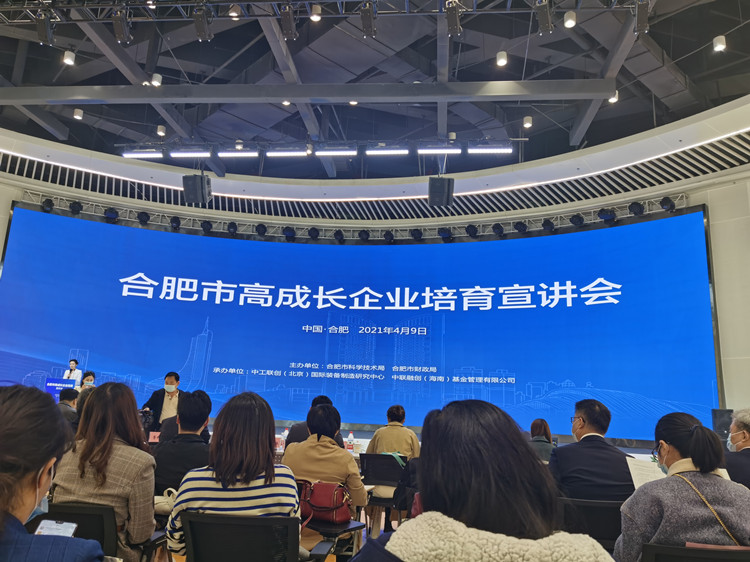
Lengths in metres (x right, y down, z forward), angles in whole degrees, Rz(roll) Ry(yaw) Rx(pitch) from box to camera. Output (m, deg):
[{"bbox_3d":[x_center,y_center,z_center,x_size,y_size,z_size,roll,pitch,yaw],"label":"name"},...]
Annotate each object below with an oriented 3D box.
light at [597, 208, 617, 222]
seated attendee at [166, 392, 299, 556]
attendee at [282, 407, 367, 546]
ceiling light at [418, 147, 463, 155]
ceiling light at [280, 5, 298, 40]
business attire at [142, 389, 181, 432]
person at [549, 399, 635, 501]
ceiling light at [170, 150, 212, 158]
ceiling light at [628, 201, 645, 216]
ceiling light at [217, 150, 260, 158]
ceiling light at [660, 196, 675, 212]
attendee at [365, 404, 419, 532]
[{"bbox_3d":[4.788,-1.339,12.044,0.360,0.320,0.320,1,-13,8],"label":"light"},{"bbox_3d":[-0.508,1.046,2.194,0.520,1.220,0.800,3,-13,0],"label":"seated attendee"},{"bbox_3d":[-0.260,1.329,3.305,0.500,1.230,0.800,1,-13,8],"label":"attendee"},{"bbox_3d":[1.205,-2.423,10.873,0.790,0.110,0.160,1,-13,7],"label":"ceiling light"},{"bbox_3d":[-1.002,-3.028,6.850,0.200,0.220,0.380,1,-53,8],"label":"ceiling light"},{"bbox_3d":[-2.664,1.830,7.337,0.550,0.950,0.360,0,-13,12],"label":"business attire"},{"bbox_3d":[1.056,1.302,3.128,0.520,1.310,0.820,4,-13,-3],"label":"person"},{"bbox_3d":[-3.629,-2.502,11.565,0.790,0.110,0.160,1,-13,7],"label":"ceiling light"},{"bbox_3d":[6.209,-1.721,13.886,0.310,0.330,0.310,-2,-14,21],"label":"ceiling light"},{"bbox_3d":[-2.311,-2.150,9.902,0.700,0.110,0.170,1,-13,8],"label":"ceiling light"},{"bbox_3d":[6.743,-1.759,13.481,0.310,0.340,0.310,-4,-15,26],"label":"ceiling light"},{"bbox_3d":[0.190,1.794,5.395,0.500,1.270,0.780,1,-13,8],"label":"attendee"}]

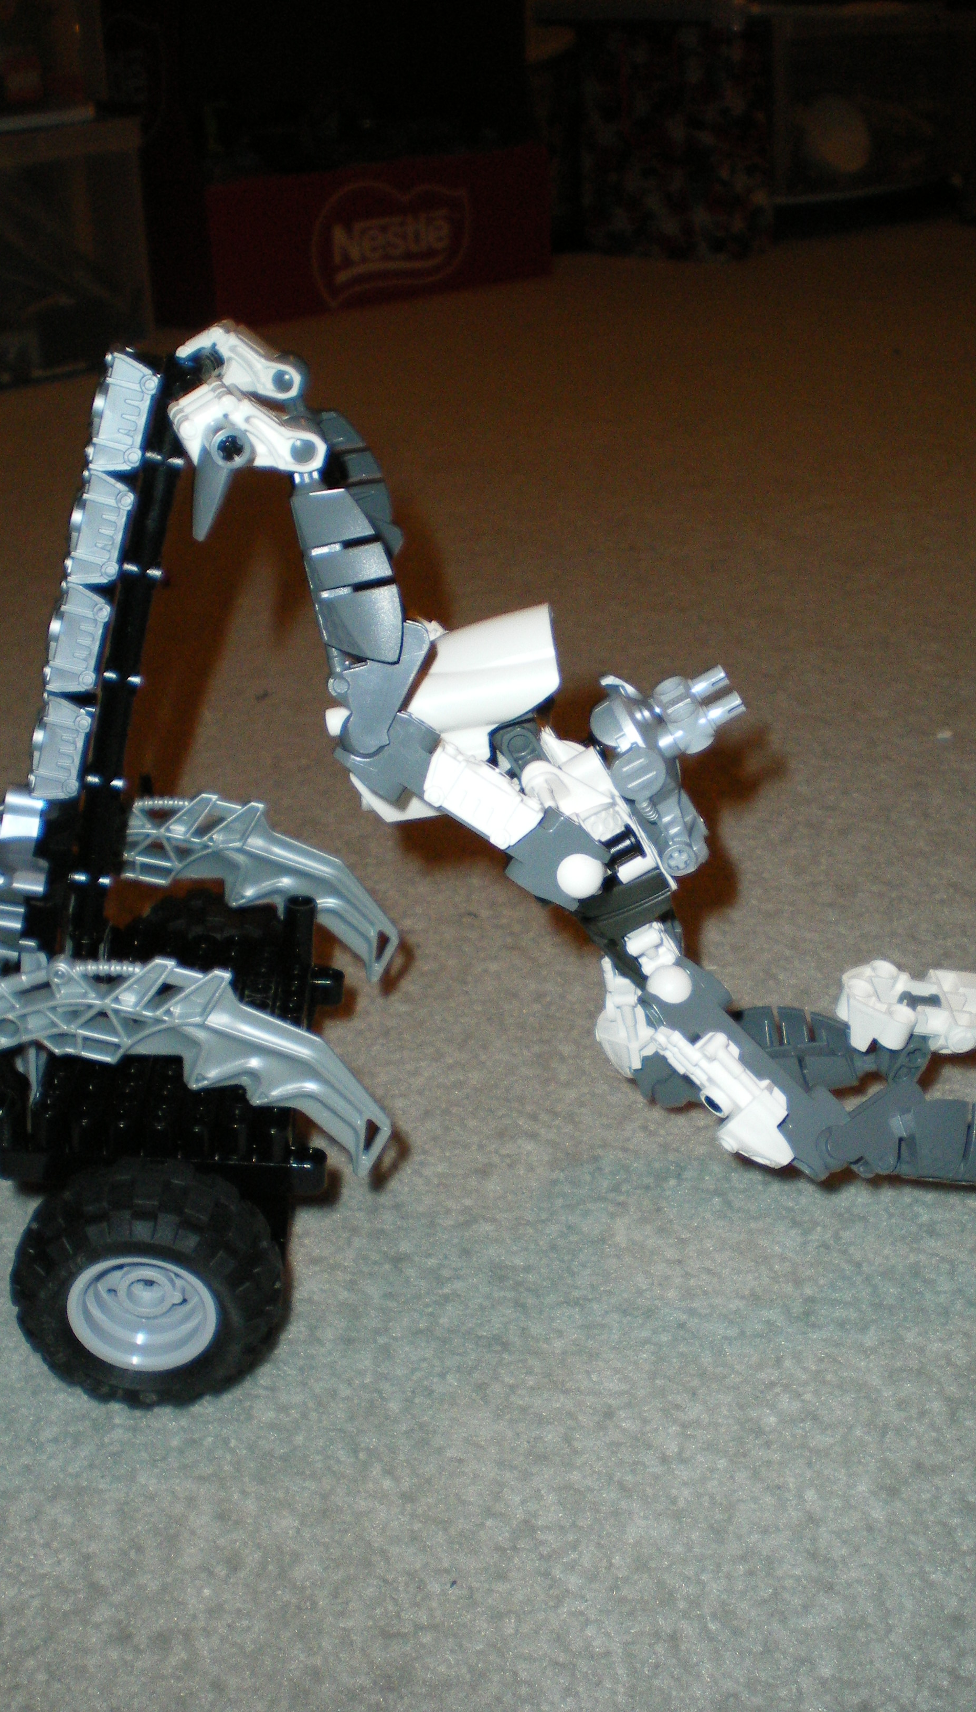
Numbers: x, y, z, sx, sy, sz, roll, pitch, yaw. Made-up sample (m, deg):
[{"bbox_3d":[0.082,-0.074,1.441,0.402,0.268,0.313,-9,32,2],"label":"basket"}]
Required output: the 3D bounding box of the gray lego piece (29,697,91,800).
[{"bbox_3d":[-0.091,-0.024,0.381,0.012,0.024,0.009,13,25,-8],"label":"gray lego piece"}]

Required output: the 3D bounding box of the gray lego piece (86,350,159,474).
[{"bbox_3d":[-0.072,-0.087,0.350,0.012,0.024,0.009,14,25,-9],"label":"gray lego piece"}]

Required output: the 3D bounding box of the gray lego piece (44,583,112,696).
[{"bbox_3d":[-0.085,-0.046,0.371,0.012,0.024,0.009,14,25,-9],"label":"gray lego piece"}]

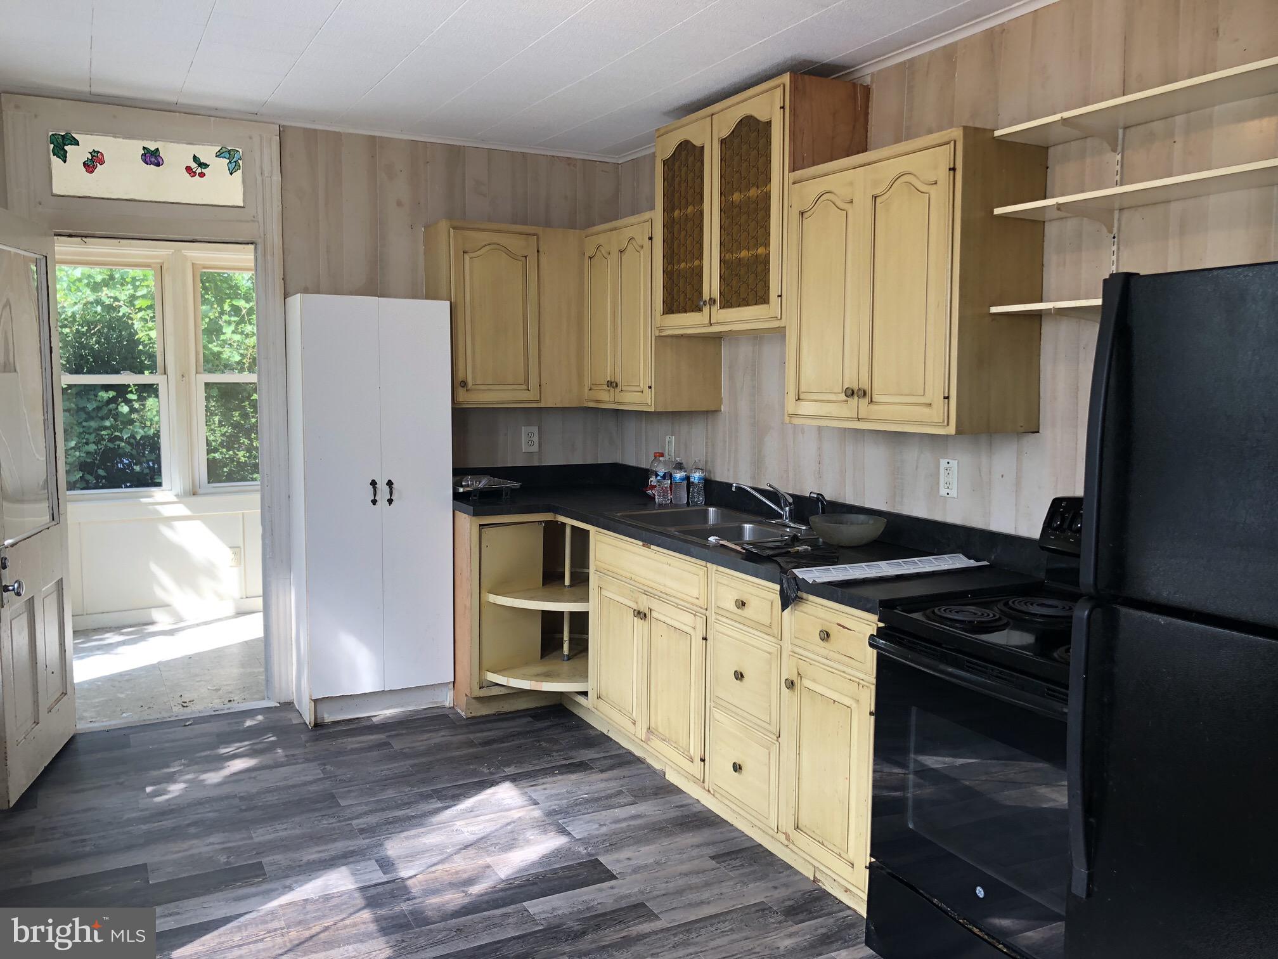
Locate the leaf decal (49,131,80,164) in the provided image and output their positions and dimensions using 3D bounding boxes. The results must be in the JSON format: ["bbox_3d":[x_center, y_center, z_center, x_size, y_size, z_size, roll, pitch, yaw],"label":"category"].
[{"bbox_3d":[-2.220,-1.282,4.001,0.105,0.122,0.006,-3,7,-28],"label":"leaf decal"}]

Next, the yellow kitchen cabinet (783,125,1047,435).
[{"bbox_3d":[0.807,-0.558,3.129,0.328,0.803,0.755,-3,7,-28],"label":"yellow kitchen cabinet"}]

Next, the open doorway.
[{"bbox_3d":[-1.932,0.018,4.242,0.740,1.965,0.120,-3,7,-28],"label":"open doorway"}]

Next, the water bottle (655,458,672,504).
[{"bbox_3d":[0.106,0.003,4.457,0.066,0.200,0.066,0,6,0],"label":"water bottle"}]

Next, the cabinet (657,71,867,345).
[{"bbox_3d":[0.407,-0.933,3.752,0.325,0.796,0.881,-3,7,-28],"label":"cabinet"}]

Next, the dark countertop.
[{"bbox_3d":[0.092,0.186,3.768,0.960,0.042,2.650,-3,7,-28],"label":"dark countertop"}]

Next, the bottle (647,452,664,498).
[{"bbox_3d":[0.083,-0.019,4.561,0.072,0.205,0.072,-3,7,-28],"label":"bottle"}]

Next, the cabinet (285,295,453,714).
[{"bbox_3d":[-1.159,0.118,4.486,0.612,1.777,0.352,-3,7,-28],"label":"cabinet"}]

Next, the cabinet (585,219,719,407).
[{"bbox_3d":[0.050,-0.710,4.557,0.328,0.796,0.667,-3,7,-28],"label":"cabinet"}]

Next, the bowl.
[{"bbox_3d":[0.691,0.172,3.408,0.256,0.081,0.256,0,6,0],"label":"bowl"}]

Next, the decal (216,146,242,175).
[{"bbox_3d":[-1.677,-1.304,4.229,0.107,0.119,0.008,-3,7,-28],"label":"decal"}]

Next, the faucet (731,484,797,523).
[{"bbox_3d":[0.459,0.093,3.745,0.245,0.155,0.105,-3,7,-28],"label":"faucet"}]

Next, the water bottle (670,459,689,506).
[{"bbox_3d":[0.178,0.003,4.468,0.066,0.198,0.066,-3,7,-28],"label":"water bottle"}]

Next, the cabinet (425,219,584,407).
[{"bbox_3d":[-0.599,-0.722,4.640,0.652,0.788,0.300,-3,7,-28],"label":"cabinet"}]

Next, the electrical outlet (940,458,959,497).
[{"bbox_3d":[0.943,-0.002,3.159,0.012,0.114,0.075,-3,7,-28],"label":"electrical outlet"}]

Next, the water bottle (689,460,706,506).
[{"bbox_3d":[0.248,0.006,4.352,0.065,0.200,0.065,0,6,0],"label":"water bottle"}]

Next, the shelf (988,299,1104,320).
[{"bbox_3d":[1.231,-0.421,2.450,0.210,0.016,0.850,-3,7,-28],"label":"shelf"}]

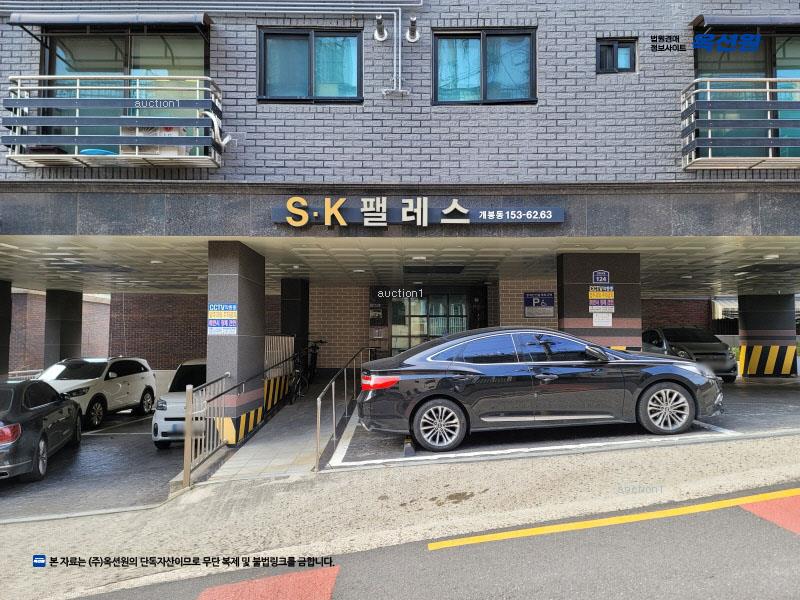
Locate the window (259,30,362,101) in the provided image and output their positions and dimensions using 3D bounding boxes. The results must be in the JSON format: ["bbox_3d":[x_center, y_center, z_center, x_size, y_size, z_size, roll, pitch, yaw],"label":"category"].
[{"bbox_3d":[-1.300,-3.411,8.468,1.524,1.108,0.120,0,-4,0],"label":"window"}]

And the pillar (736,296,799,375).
[{"bbox_3d":[11.254,1.091,17.692,1.499,2.474,0.450,0,-4,0],"label":"pillar"}]

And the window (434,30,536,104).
[{"bbox_3d":[1.242,-3.386,8.466,1.509,1.127,0.120,0,-4,0],"label":"window"}]

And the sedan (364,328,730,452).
[{"bbox_3d":[1.835,1.121,8.190,4.920,1.470,1.860,-4,-3,1],"label":"sedan"}]

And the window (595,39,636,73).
[{"bbox_3d":[3.156,-3.544,8.476,0.587,0.540,0.120,0,-4,0],"label":"window"}]

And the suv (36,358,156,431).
[{"bbox_3d":[-8.270,2.400,15.550,1.890,1.690,4.780,0,-4,0],"label":"suv"}]

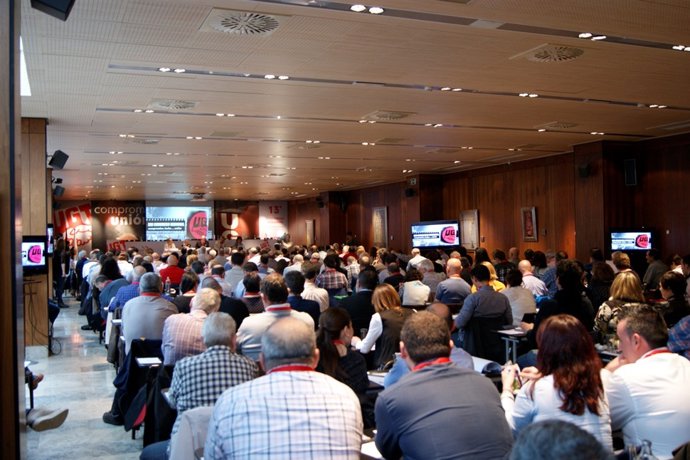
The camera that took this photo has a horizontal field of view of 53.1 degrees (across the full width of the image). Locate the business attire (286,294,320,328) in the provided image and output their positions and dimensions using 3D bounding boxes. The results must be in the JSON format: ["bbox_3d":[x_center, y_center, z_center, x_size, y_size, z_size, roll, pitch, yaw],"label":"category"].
[{"bbox_3d":[-0.404,0.840,5.593,0.480,0.640,0.380,-1,-1,-22],"label":"business attire"}]

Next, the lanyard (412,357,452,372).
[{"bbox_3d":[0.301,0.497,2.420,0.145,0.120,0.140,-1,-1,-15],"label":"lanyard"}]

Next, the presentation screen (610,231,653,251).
[{"bbox_3d":[5.288,0.188,12.698,0.800,0.450,0.080,-1,-1,10],"label":"presentation screen"}]

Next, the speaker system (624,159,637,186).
[{"bbox_3d":[5.223,-1.050,12.600,0.240,0.450,0.230,-1,7,42],"label":"speaker system"}]

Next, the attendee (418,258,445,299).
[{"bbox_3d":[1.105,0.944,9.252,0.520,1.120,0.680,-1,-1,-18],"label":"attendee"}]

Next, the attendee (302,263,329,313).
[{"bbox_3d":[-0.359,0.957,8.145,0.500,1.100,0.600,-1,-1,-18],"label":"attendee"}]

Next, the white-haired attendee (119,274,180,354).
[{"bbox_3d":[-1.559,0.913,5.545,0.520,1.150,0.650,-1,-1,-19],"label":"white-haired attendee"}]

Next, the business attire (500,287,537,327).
[{"bbox_3d":[1.840,0.907,7.445,0.470,0.600,0.380,-1,-1,-18],"label":"business attire"}]

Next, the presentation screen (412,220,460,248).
[{"bbox_3d":[2.343,0.117,17.797,1.280,0.710,0.090,-1,-1,7],"label":"presentation screen"}]

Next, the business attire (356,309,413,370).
[{"bbox_3d":[0.306,0.834,4.747,0.470,0.600,0.420,-1,-1,-22],"label":"business attire"}]

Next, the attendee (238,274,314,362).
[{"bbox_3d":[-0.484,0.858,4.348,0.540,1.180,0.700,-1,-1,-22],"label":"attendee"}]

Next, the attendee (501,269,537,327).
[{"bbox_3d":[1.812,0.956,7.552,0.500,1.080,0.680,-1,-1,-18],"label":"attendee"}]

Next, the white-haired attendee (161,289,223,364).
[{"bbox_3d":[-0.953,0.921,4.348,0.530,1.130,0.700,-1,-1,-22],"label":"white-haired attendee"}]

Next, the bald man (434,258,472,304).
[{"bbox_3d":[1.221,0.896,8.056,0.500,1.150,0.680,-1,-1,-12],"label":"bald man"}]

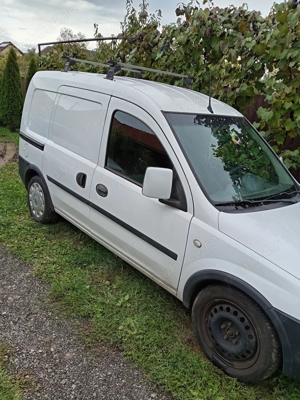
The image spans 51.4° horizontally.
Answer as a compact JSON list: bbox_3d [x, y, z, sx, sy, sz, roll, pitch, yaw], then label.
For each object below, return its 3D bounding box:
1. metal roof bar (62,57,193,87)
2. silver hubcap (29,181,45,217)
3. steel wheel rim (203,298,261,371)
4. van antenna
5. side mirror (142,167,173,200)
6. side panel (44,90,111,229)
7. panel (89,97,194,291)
[{"bbox_3d":[-0.236,-1.376,3.484,1.240,0.200,0.960,-11,26,-43],"label":"metal roof bar"},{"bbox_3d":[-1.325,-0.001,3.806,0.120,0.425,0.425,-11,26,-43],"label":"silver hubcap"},{"bbox_3d":[0.556,0.845,2.040,0.130,0.425,0.425,-8,24,-40],"label":"steel wheel rim"},{"bbox_3d":[0.548,-0.940,2.752,0.030,0.345,0.100,-11,26,-43],"label":"van antenna"},{"bbox_3d":[0.051,-0.110,2.176,0.190,0.220,0.125,-11,26,-43],"label":"side mirror"},{"bbox_3d":[-0.761,-0.454,3.128,0.190,1.280,0.950,-11,26,-43],"label":"side panel"},{"bbox_3d":[-0.058,-0.111,2.445,0.180,1.260,1.140,-11,26,-43],"label":"panel"}]

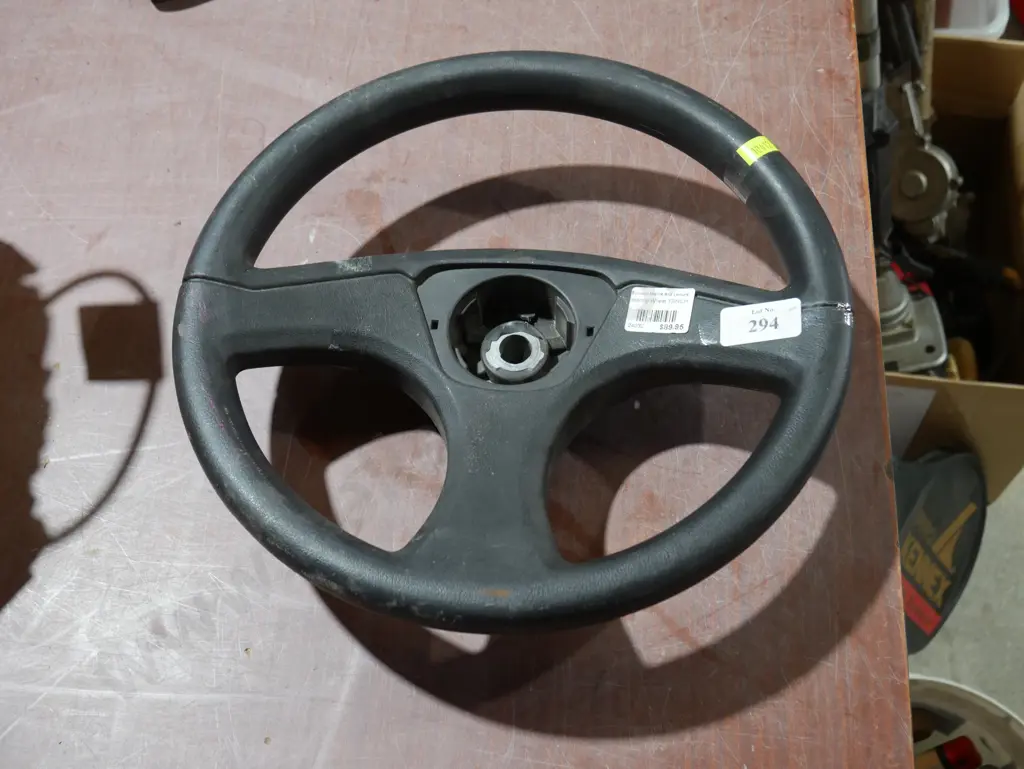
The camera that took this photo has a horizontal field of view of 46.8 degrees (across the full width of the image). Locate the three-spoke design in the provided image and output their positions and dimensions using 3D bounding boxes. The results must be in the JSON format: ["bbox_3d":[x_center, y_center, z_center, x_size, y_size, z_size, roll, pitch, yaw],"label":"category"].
[{"bbox_3d":[0.001,-0.025,0.653,0.355,0.098,0.355,3,60,5],"label":"three-spoke design"}]

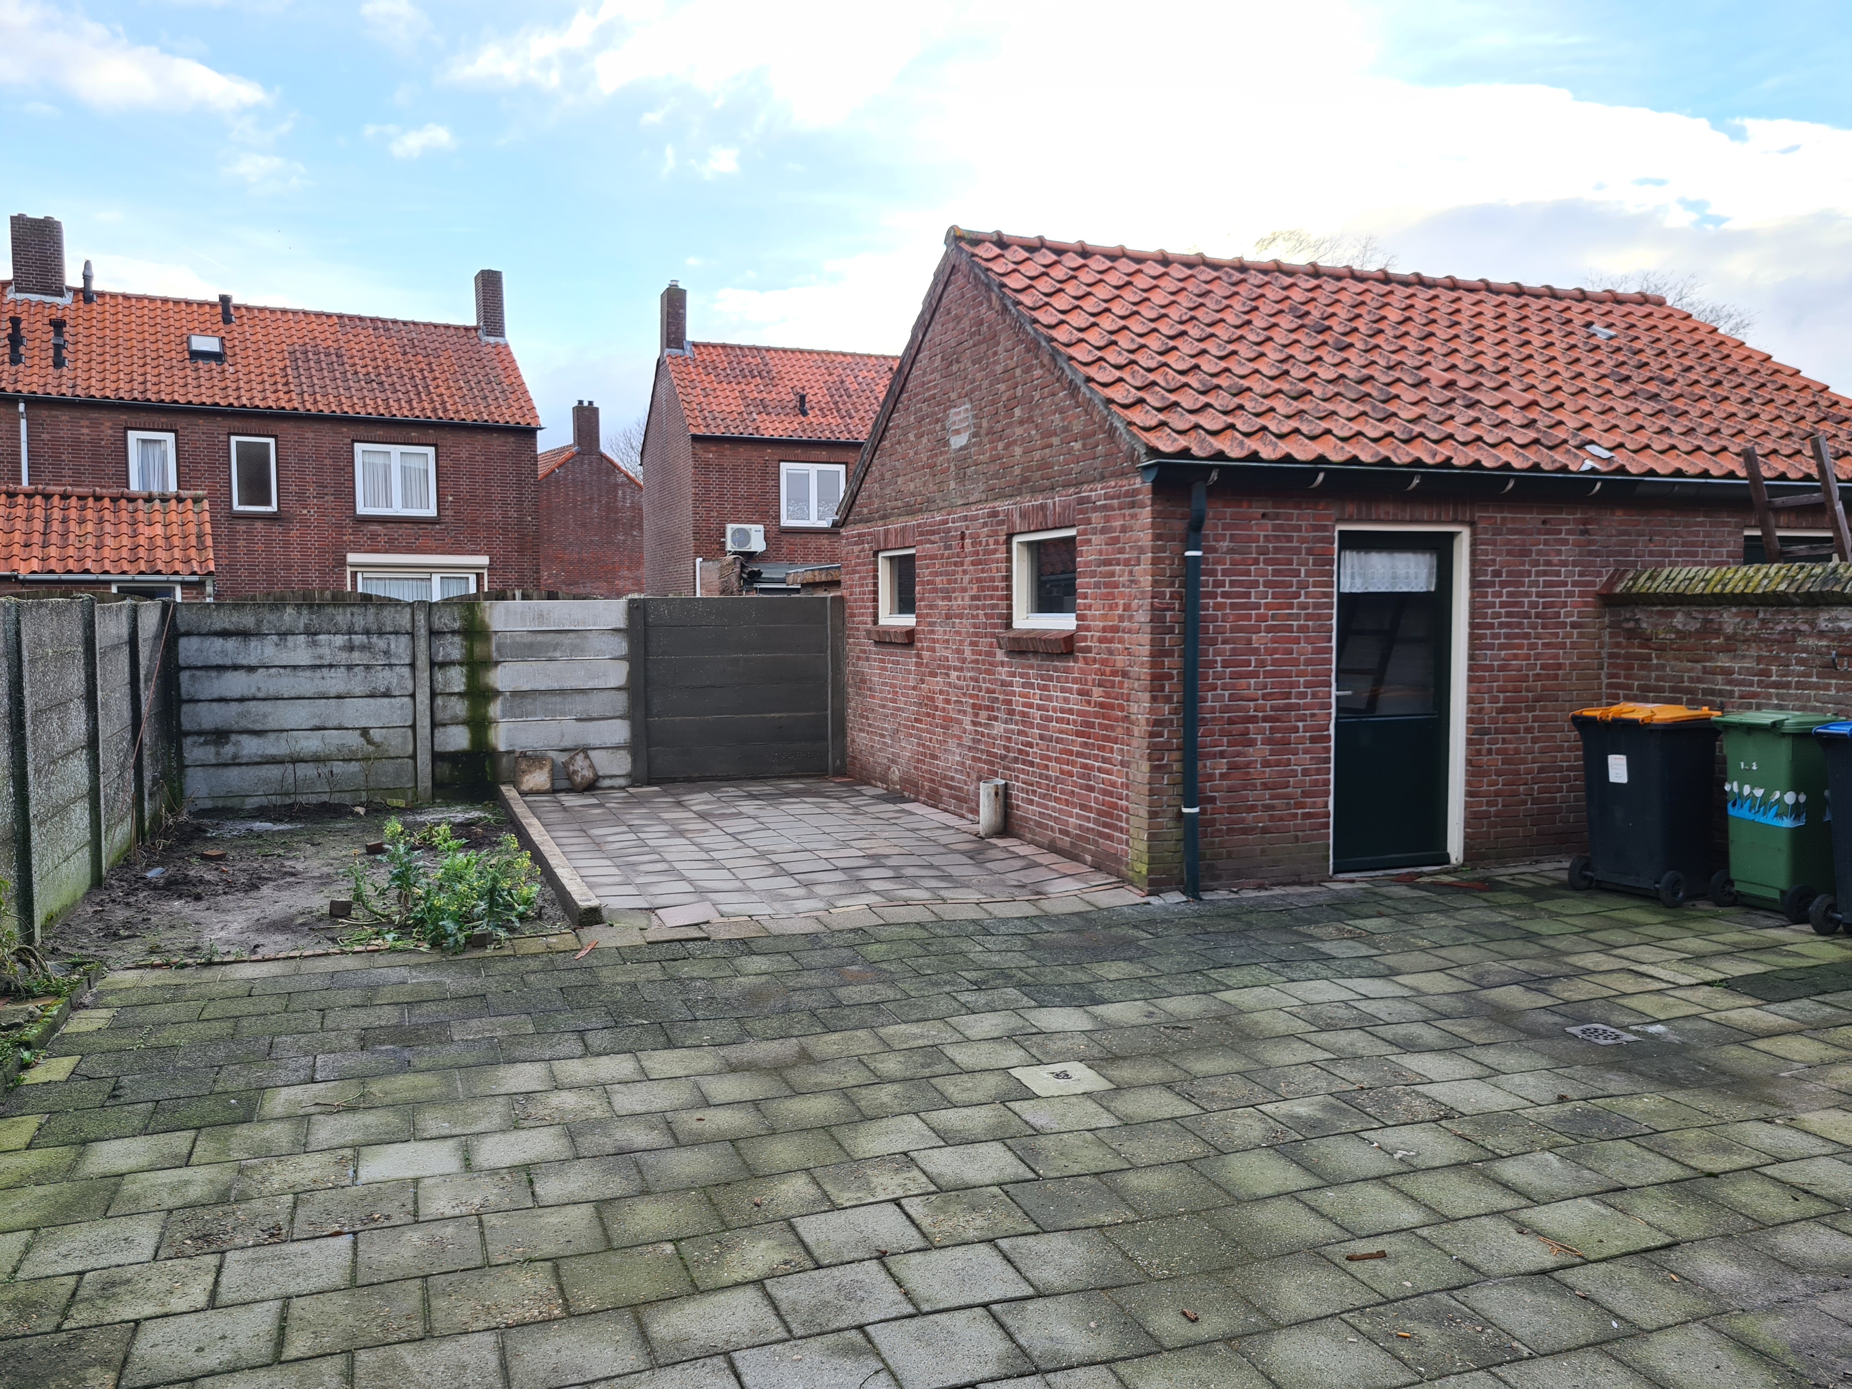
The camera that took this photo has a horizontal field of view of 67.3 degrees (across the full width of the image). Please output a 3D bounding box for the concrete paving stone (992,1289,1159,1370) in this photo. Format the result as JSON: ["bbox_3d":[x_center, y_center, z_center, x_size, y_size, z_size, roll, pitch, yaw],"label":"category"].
[{"bbox_3d":[0.346,1.525,3.293,0.300,0.050,0.300,-1,4,-18],"label":"concrete paving stone"}]

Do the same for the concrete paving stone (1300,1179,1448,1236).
[{"bbox_3d":[1.230,1.440,3.844,0.300,0.050,0.300,-1,4,-19],"label":"concrete paving stone"}]

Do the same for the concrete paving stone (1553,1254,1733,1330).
[{"bbox_3d":[1.732,1.469,3.365,0.300,0.050,0.300,-1,4,-22],"label":"concrete paving stone"}]

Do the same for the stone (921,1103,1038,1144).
[{"bbox_3d":[0.170,1.440,4.580,0.300,0.050,0.300,-1,4,-18],"label":"stone"}]

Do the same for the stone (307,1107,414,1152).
[{"bbox_3d":[-1.751,1.371,4.311,0.300,0.050,0.300,-1,4,-21],"label":"stone"}]

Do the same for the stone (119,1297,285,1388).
[{"bbox_3d":[-1.600,1.468,3.102,0.300,0.050,0.300,-1,4,-21],"label":"stone"}]

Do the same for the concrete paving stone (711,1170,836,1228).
[{"bbox_3d":[-0.430,1.414,3.840,0.300,0.050,0.300,0,4,-20],"label":"concrete paving stone"}]

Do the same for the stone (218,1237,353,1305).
[{"bbox_3d":[-1.581,1.452,3.454,0.300,0.050,0.300,-1,4,-20],"label":"stone"}]

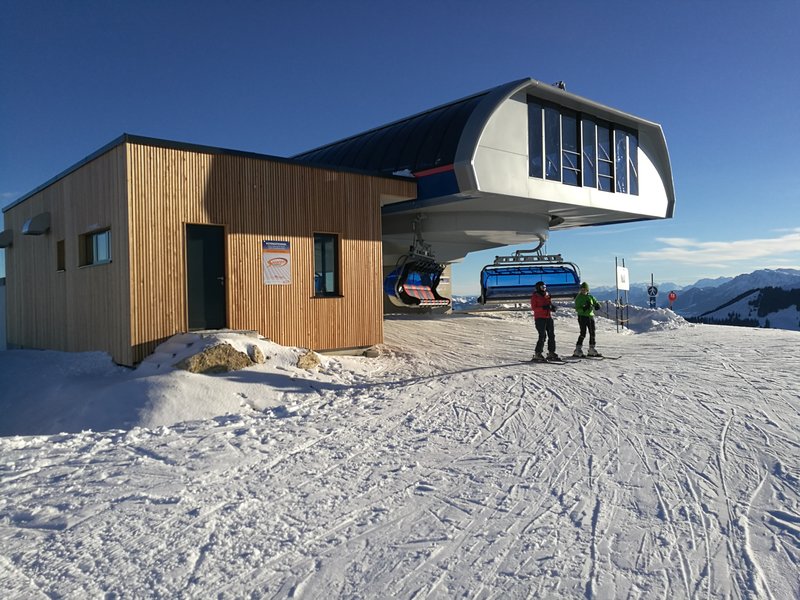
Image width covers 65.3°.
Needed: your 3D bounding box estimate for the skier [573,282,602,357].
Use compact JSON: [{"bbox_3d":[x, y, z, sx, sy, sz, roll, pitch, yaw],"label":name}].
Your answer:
[{"bbox_3d":[4.267,0.444,14.200,0.580,1.690,0.580,-2,1,-30],"label":"skier"}]

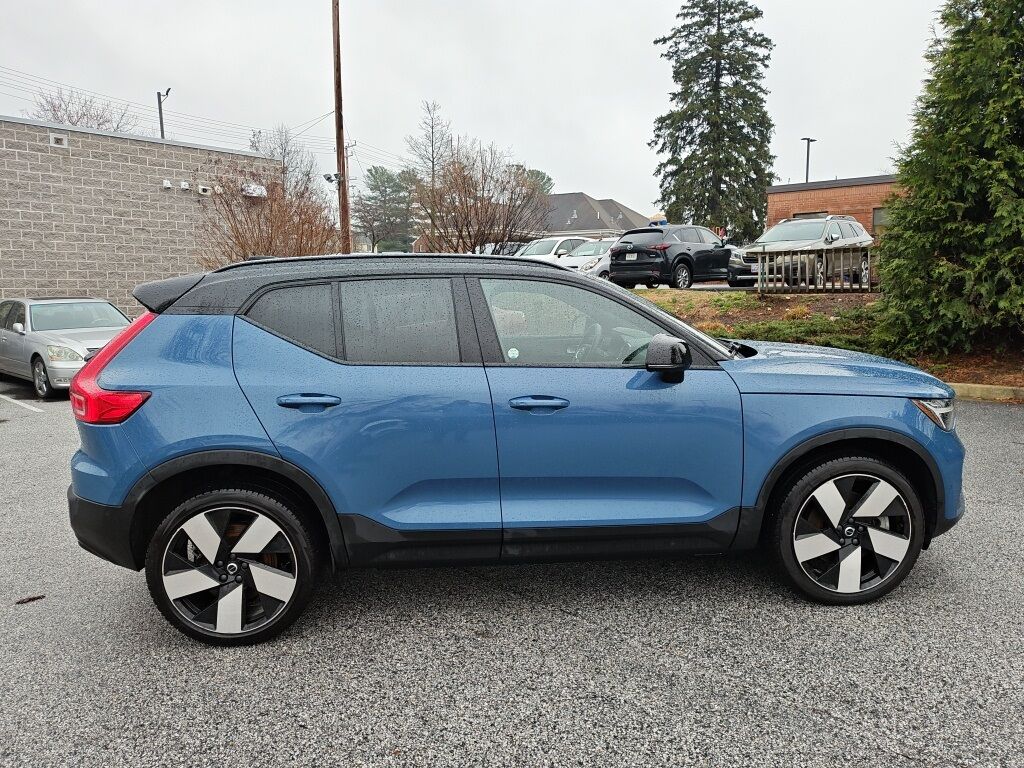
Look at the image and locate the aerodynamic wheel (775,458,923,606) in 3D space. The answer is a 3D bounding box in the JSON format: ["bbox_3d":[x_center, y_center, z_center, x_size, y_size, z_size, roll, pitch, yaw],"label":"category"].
[{"bbox_3d":[1.509,0.650,3.404,0.716,0.712,0.240,-2,8,-5],"label":"aerodynamic wheel"}]

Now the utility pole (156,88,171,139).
[{"bbox_3d":[-12.630,-6.718,27.283,0.600,7.996,0.350,-1,8,0],"label":"utility pole"}]

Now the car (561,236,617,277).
[{"bbox_3d":[2.830,-3.662,22.594,1.750,1.500,4.350,5,10,37],"label":"car"}]

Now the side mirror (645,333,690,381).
[{"bbox_3d":[0.651,-0.106,3.112,0.195,0.210,0.215,-2,8,-5],"label":"side mirror"}]

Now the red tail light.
[{"bbox_3d":[-1.680,-0.065,3.088,0.400,0.460,0.260,-2,8,-5],"label":"red tail light"}]

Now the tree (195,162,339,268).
[{"bbox_3d":[-5.539,-3.116,17.013,3.150,3.923,3.000,-1,8,0],"label":"tree"}]

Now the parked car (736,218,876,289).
[{"bbox_3d":[7.290,-3.214,18.097,1.860,1.680,4.860,7,11,44],"label":"parked car"}]

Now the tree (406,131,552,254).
[{"bbox_3d":[-0.729,-3.948,17.918,3.350,4.317,3.100,-1,8,0],"label":"tree"}]

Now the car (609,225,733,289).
[{"bbox_3d":[4.404,-3.361,19.760,1.845,1.680,4.575,6,11,39],"label":"car"}]

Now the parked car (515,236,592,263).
[{"bbox_3d":[1.339,-3.857,23.808,1.830,1.640,4.550,6,11,42],"label":"parked car"}]

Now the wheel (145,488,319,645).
[{"bbox_3d":[-1.182,0.759,3.191,0.712,0.708,0.250,-2,8,-5],"label":"wheel"}]

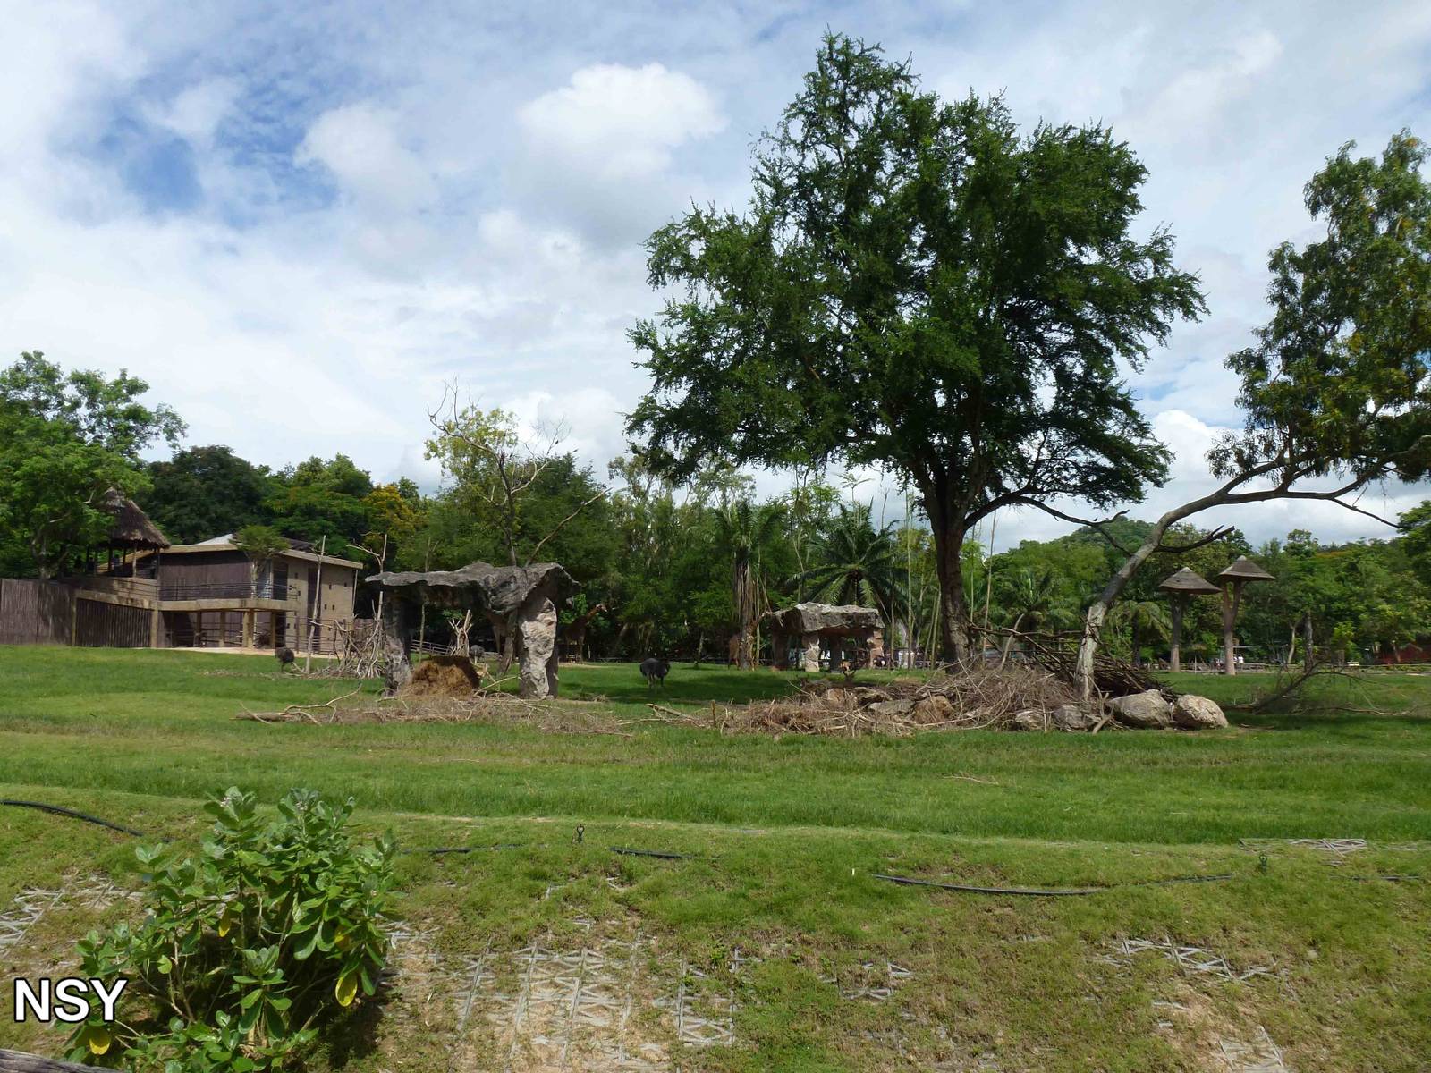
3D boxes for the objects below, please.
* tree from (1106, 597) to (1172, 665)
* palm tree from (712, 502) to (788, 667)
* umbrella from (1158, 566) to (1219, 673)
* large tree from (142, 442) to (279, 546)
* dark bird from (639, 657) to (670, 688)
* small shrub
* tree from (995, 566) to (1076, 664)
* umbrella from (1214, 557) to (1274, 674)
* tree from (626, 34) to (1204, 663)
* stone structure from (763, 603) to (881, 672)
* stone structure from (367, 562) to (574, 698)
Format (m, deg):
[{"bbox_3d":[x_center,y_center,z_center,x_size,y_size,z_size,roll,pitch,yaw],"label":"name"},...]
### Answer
[{"bbox_3d":[29.893,6.775,70.001,4.654,4.946,4.600,0,-5,0],"label":"tree"},{"bbox_3d":[1.993,2.772,58.004,4.313,9.866,4.300,0,-5,0],"label":"palm tree"},{"bbox_3d":[26.515,4.629,55.501,3.500,5.827,3.500,0,-5,0],"label":"umbrella"},{"bbox_3d":[-45.837,0.725,90.008,13.000,18.419,12.000,0,-5,0],"label":"large tree"},{"bbox_3d":[-2.525,5.704,41.500,1.250,1.252,0.800,-3,-6,30],"label":"dark bird"},{"bbox_3d":[-2.144,1.724,4.401,1.420,1.120,1.250,0,-5,0],"label":"small shrub"},{"bbox_3d":[22.597,5.662,70.002,5.679,7.155,5.400,0,-5,0],"label":"tree"},{"bbox_3d":[27.685,4.143,52.002,3.100,6.250,3.100,0,-5,0],"label":"umbrella"},{"bbox_3d":[8.648,-8.164,43.040,25.001,28.720,22.000,0,-5,0],"label":"tree"},{"bbox_3d":[6.026,5.625,56.001,5.700,3.861,4.000,2,-6,-25],"label":"stone structure"},{"bbox_3d":[-9.007,3.378,36.501,7.300,4.914,4.500,0,-5,0],"label":"stone structure"}]

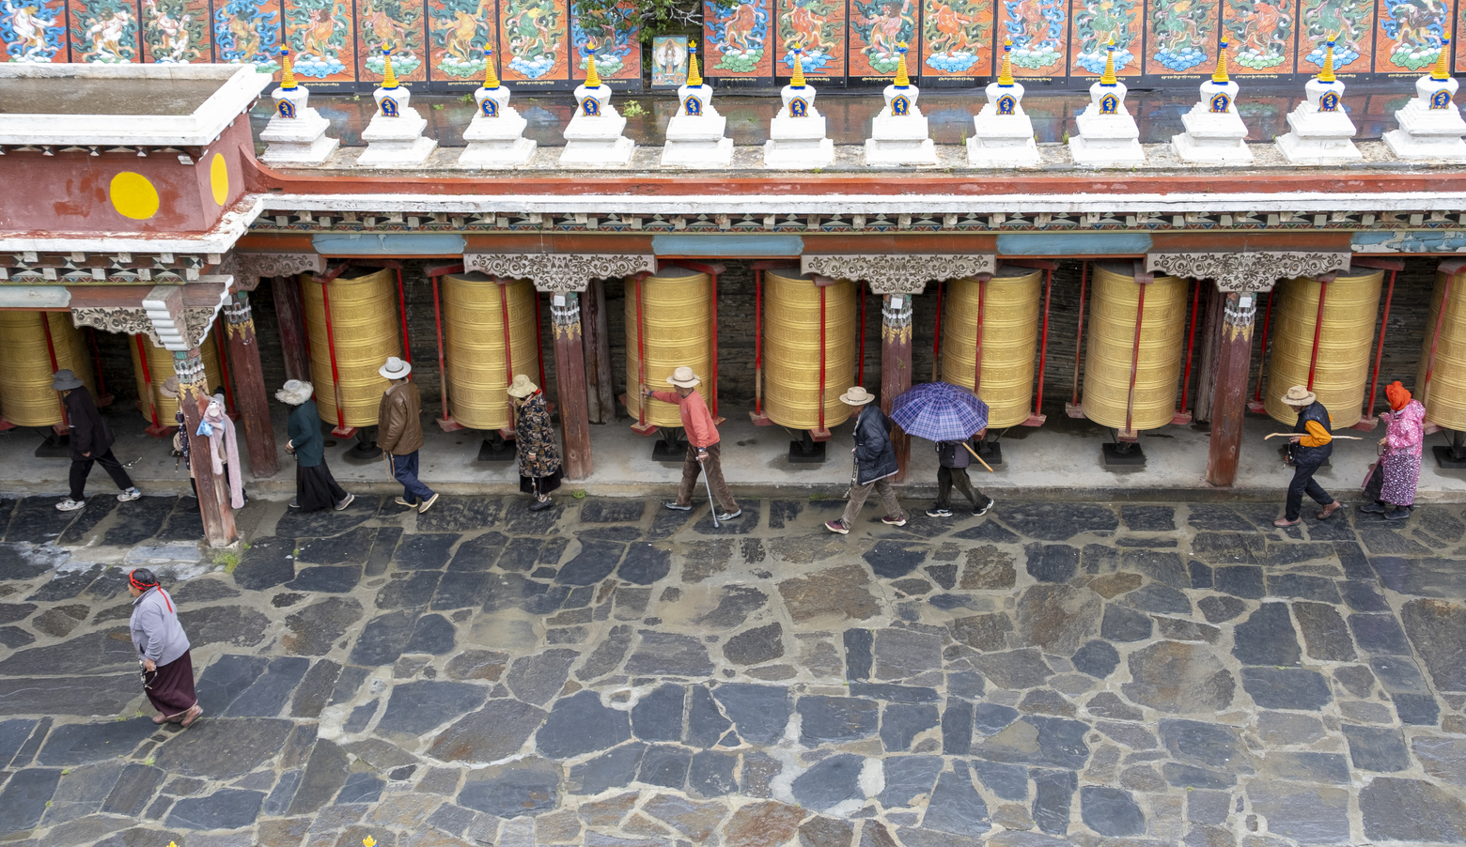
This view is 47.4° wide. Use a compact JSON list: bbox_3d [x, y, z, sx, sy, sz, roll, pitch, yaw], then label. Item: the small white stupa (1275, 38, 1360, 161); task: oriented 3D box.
[{"bbox_3d":[5.813,-3.225,16.377,0.690,1.160,0.710,-1,25,1],"label":"small white stupa"}]

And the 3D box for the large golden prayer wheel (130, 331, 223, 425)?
[{"bbox_3d":[-6.177,-0.943,18.442,0.950,1.735,0.950,-1,26,0],"label":"large golden prayer wheel"}]

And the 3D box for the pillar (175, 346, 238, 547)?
[{"bbox_3d":[-5.426,0.210,17.156,0.320,2.226,0.320,0,25,2],"label":"pillar"}]

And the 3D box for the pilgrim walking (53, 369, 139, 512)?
[{"bbox_3d":[-6.876,0.155,17.688,0.841,1.587,0.511,0,25,4],"label":"pilgrim walking"}]

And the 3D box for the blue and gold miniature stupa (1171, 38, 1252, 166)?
[{"bbox_3d":[4.775,-3.227,16.436,0.680,1.160,0.710,0,25,4],"label":"blue and gold miniature stupa"}]

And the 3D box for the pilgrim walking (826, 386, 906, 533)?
[{"bbox_3d":[1.382,0.367,17.354,0.800,1.608,0.550,0,25,2],"label":"pilgrim walking"}]

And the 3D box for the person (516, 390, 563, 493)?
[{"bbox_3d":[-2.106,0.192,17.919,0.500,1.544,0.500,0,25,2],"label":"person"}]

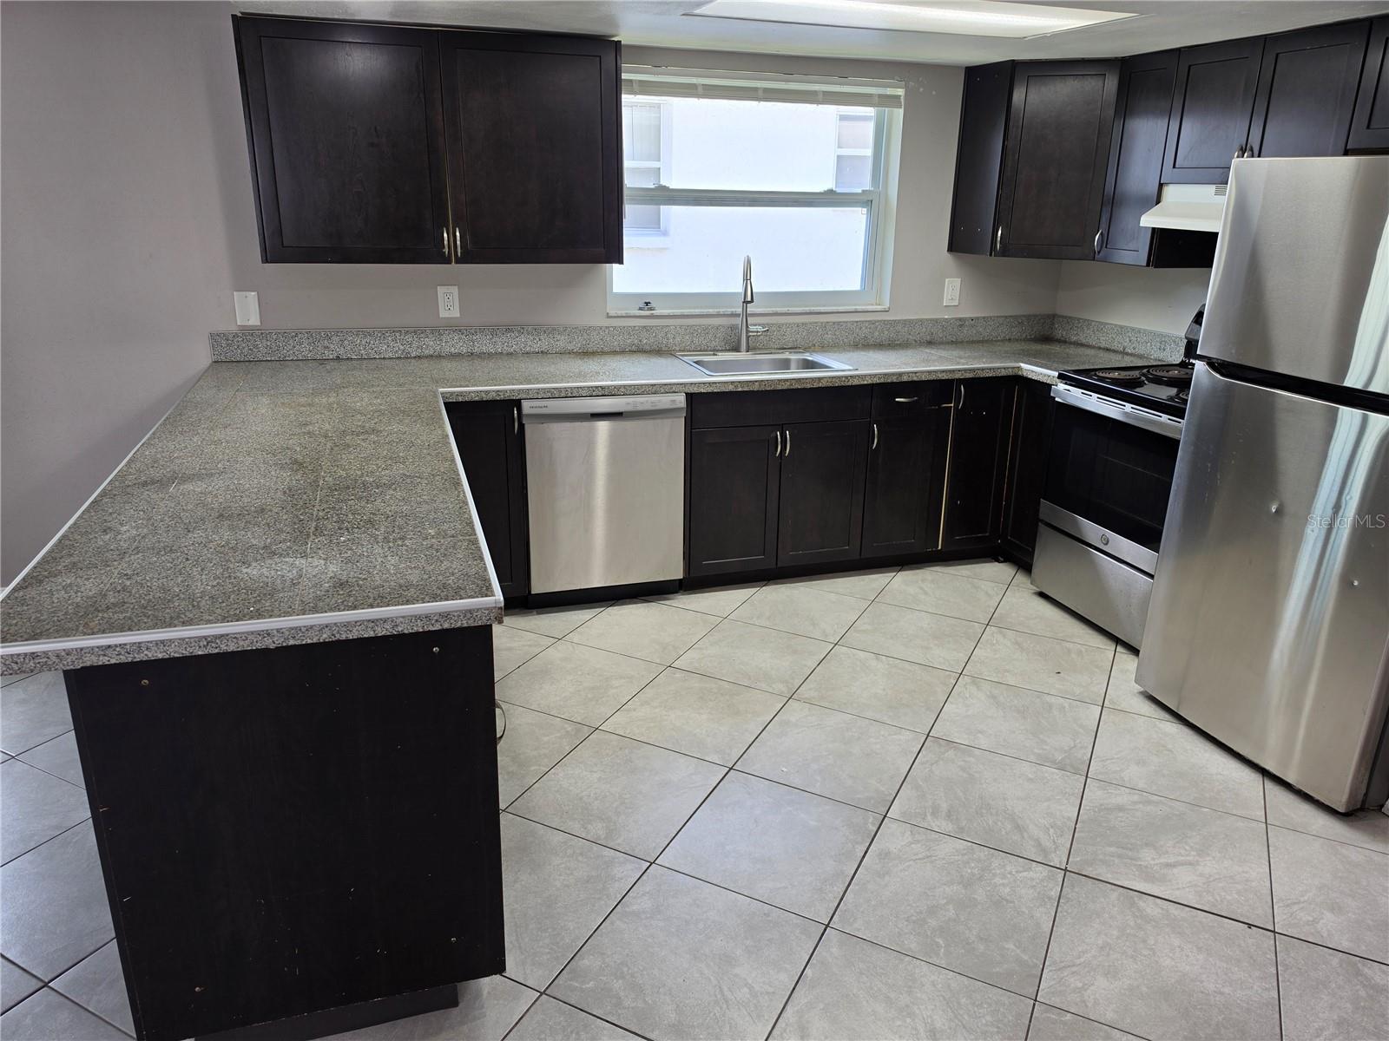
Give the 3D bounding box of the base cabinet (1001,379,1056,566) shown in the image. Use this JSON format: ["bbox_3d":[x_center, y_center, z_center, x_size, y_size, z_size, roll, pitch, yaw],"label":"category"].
[{"bbox_3d":[1.705,-0.191,3.993,0.621,0.849,0.293,-5,20,-17],"label":"base cabinet"}]

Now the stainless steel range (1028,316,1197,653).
[{"bbox_3d":[1.820,-0.177,3.451,0.697,1.182,0.768,-5,20,-17],"label":"stainless steel range"}]

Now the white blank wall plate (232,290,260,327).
[{"bbox_3d":[-1.688,-0.801,3.486,0.078,0.121,0.008,-5,20,-17],"label":"white blank wall plate"}]

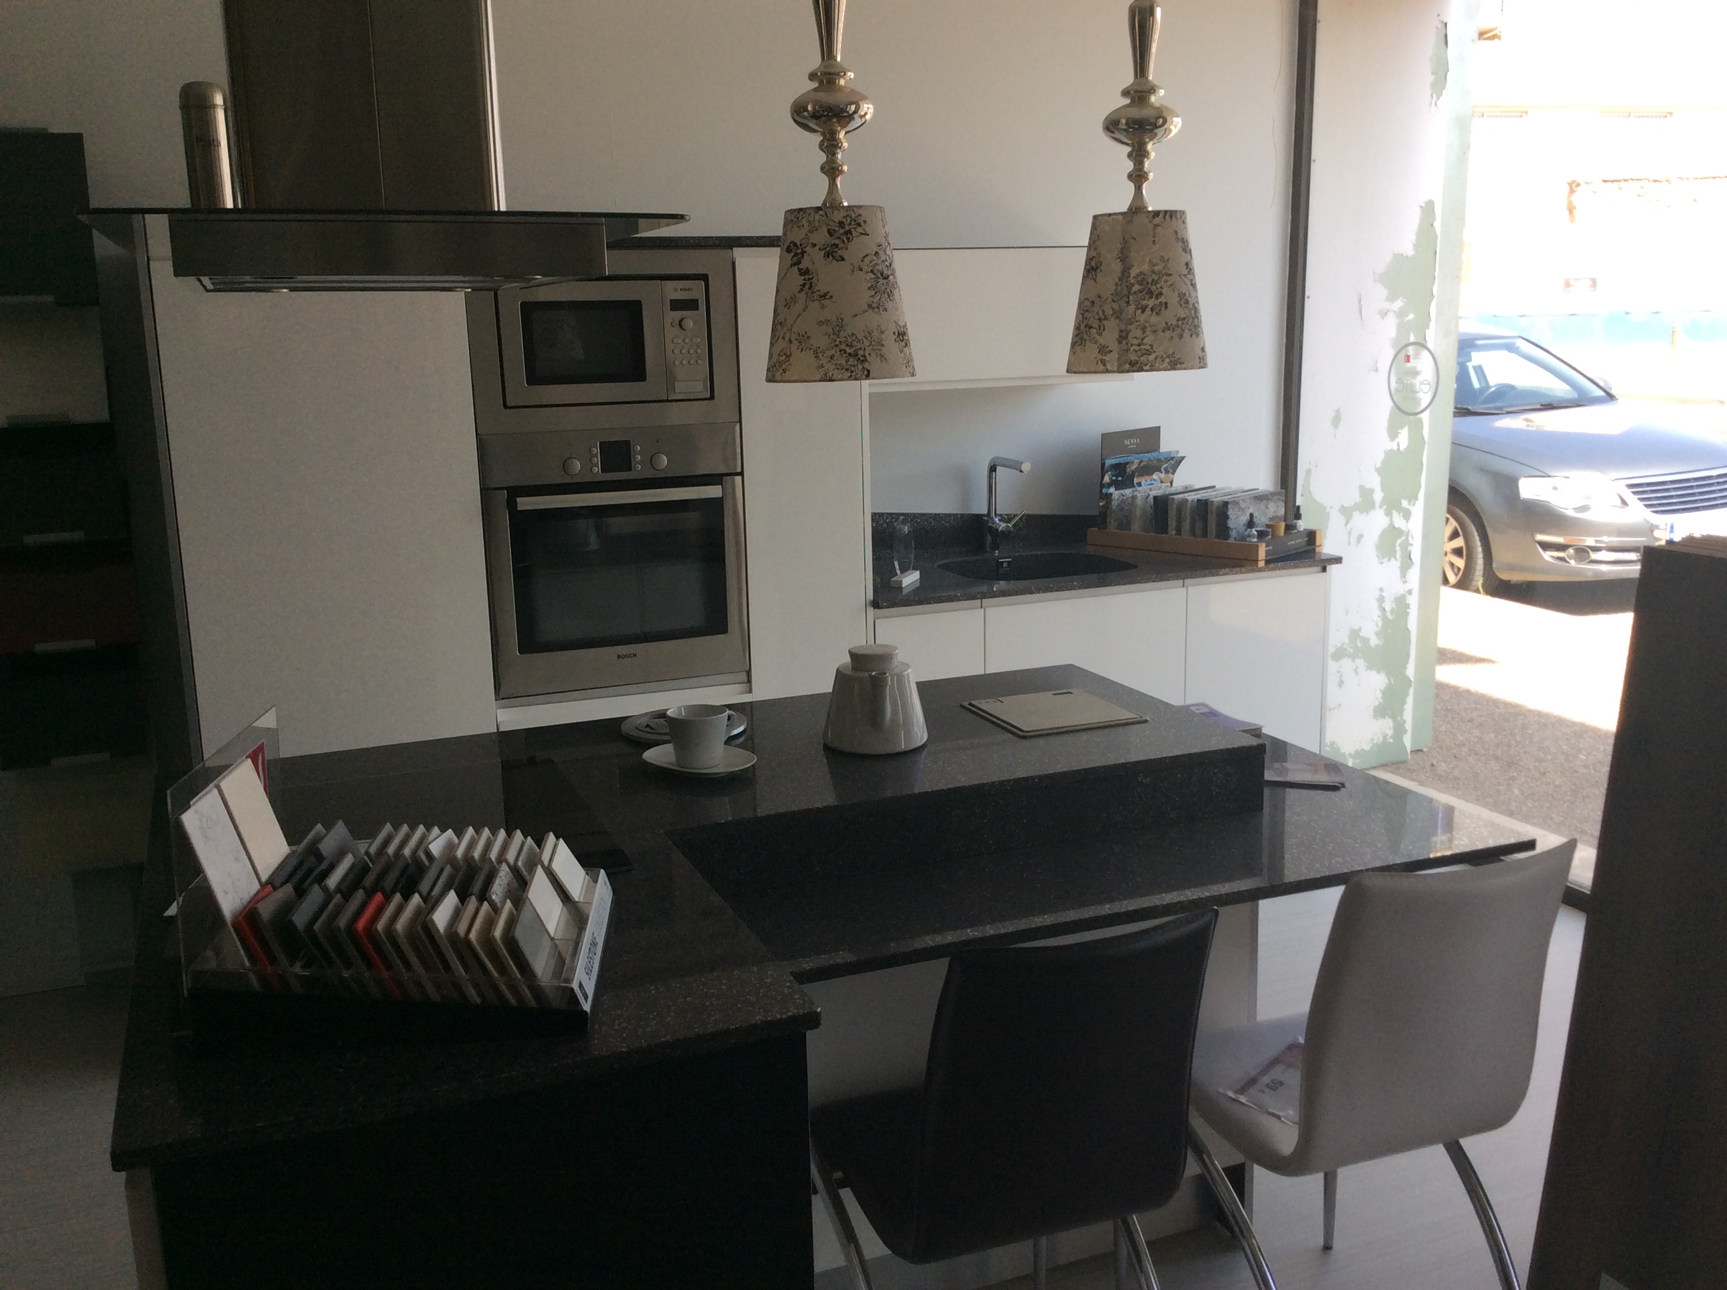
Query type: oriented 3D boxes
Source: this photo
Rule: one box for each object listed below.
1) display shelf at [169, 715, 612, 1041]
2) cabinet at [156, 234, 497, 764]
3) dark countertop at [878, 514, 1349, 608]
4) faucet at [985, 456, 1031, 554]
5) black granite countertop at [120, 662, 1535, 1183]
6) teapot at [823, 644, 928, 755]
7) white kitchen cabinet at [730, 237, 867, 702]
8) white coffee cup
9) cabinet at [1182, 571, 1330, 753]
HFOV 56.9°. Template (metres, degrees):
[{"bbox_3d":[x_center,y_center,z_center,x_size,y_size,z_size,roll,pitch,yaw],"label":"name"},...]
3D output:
[{"bbox_3d":[-0.488,0.237,1.749,0.405,0.260,0.320,-1,12,-1],"label":"display shelf"},{"bbox_3d":[-1.236,-0.048,3.737,0.622,1.685,0.580,-6,13,-21],"label":"cabinet"},{"bbox_3d":[0.550,-0.287,4.468,1.405,0.127,0.700,-6,13,-21],"label":"dark countertop"},{"bbox_3d":[0.426,-0.391,4.488,0.085,0.280,0.190,-9,15,-32],"label":"faucet"},{"bbox_3d":[0.017,0.295,2.365,1.990,0.136,1.268,-6,13,-21],"label":"black granite countertop"},{"bbox_3d":[0.019,0.086,2.623,0.172,0.160,0.185,-2,12,-4],"label":"teapot"},{"bbox_3d":[-0.236,-0.152,4.129,0.323,1.685,0.580,-6,13,-21],"label":"white kitchen cabinet"},{"bbox_3d":[-0.258,0.146,2.528,0.112,0.083,0.098,-12,16,-40],"label":"white coffee cup"},{"bbox_3d":[1.013,0.156,4.611,0.459,0.790,0.400,-6,13,-21],"label":"cabinet"}]

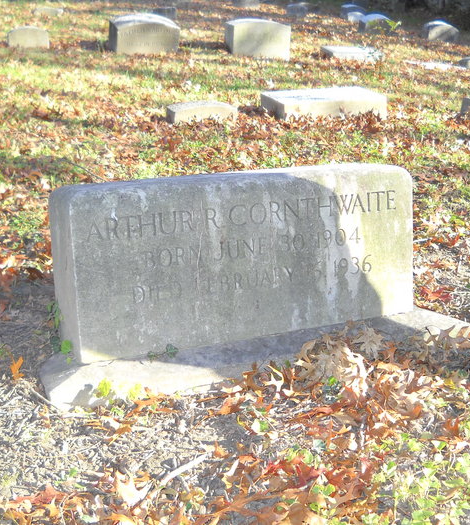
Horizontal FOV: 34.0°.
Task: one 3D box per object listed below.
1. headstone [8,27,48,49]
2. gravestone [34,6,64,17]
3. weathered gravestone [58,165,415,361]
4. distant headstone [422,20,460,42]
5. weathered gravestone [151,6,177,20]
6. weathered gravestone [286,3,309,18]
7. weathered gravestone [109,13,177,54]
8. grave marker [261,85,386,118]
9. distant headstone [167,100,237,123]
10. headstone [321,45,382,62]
[{"bbox_3d":[-2.210,-2.398,8.211,0.418,0.211,0.150,-5,19,-23],"label":"headstone"},{"bbox_3d":[-3.737,-5.039,15.427,0.560,0.182,0.200,-7,20,-21],"label":"gravestone"},{"bbox_3d":[0.011,-0.022,1.670,0.760,0.335,0.205,-7,9,-23],"label":"weathered gravestone"},{"bbox_3d":[3.763,-4.242,14.110,0.650,0.376,0.195,-7,20,-21],"label":"distant headstone"},{"bbox_3d":[-1.612,-5.624,17.446,0.546,0.289,0.177,-11,21,-24],"label":"weathered gravestone"},{"bbox_3d":[1.698,-6.909,21.071,0.590,0.408,0.202,-7,21,-23],"label":"weathered gravestone"},{"bbox_3d":[-0.903,-2.301,7.747,0.650,0.369,0.258,-7,21,-23],"label":"weathered gravestone"},{"bbox_3d":[0.578,-1.063,5.075,0.750,0.136,0.366,-7,21,-23],"label":"grave marker"},{"bbox_3d":[-0.209,-0.964,4.894,0.420,0.100,0.158,-7,21,-23],"label":"distant headstone"},{"bbox_3d":[1.315,-2.398,8.807,0.620,0.169,0.333,-7,21,-23],"label":"headstone"}]

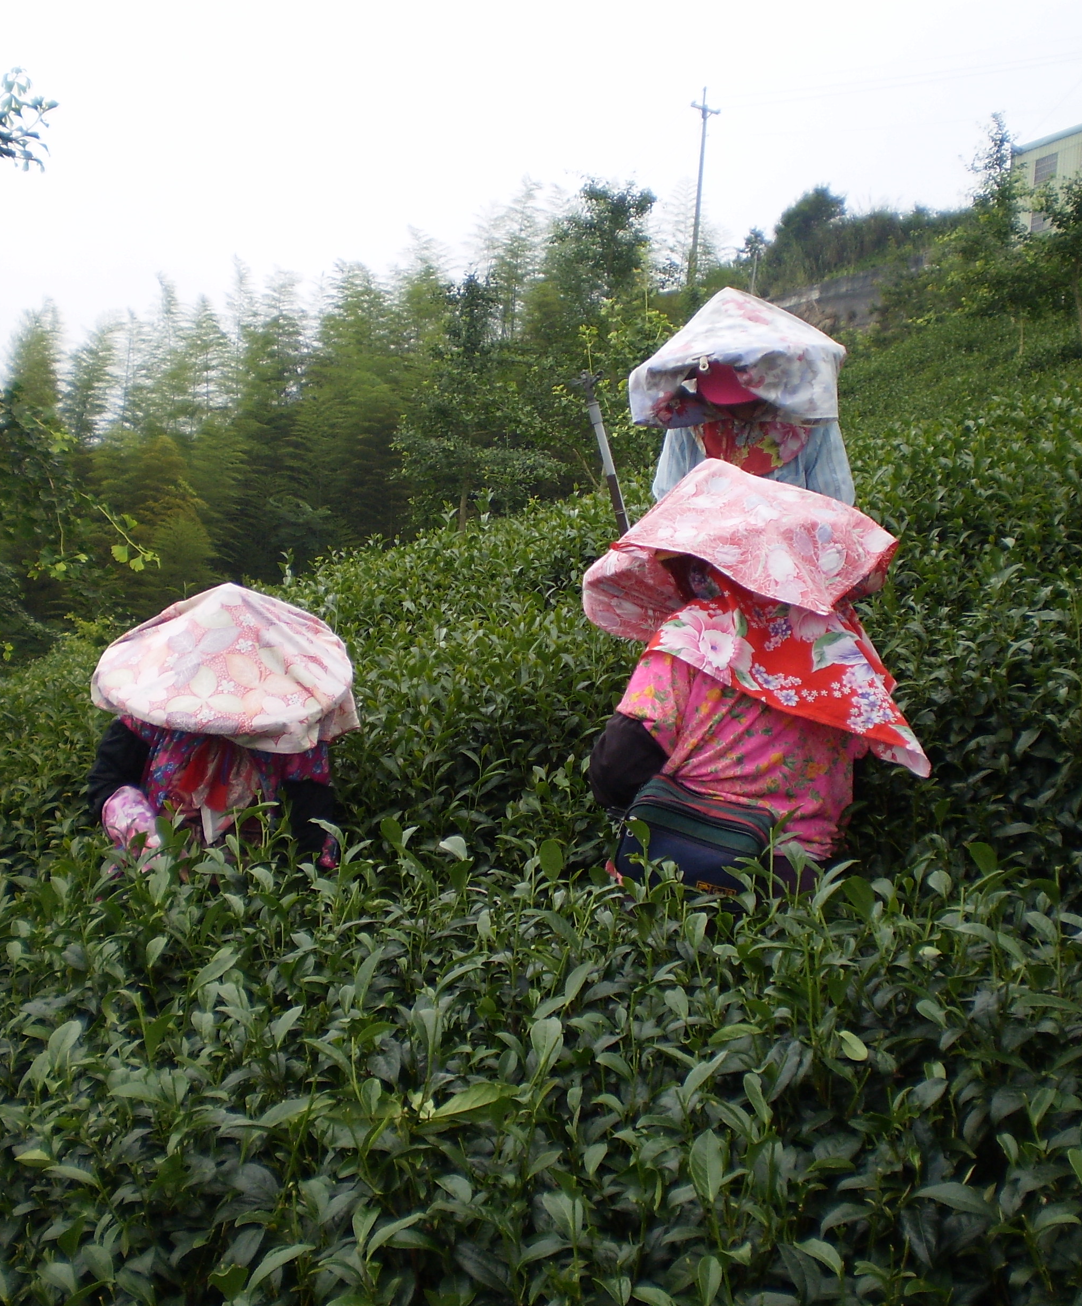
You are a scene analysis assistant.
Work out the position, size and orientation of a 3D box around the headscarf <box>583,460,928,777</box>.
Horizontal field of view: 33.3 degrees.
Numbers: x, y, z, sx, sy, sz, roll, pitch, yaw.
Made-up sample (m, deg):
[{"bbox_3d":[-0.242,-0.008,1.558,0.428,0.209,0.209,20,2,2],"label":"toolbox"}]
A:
[{"bbox_3d":[0.334,-0.048,2.956,0.500,0.500,0.520,1,2,-37],"label":"headscarf"}]

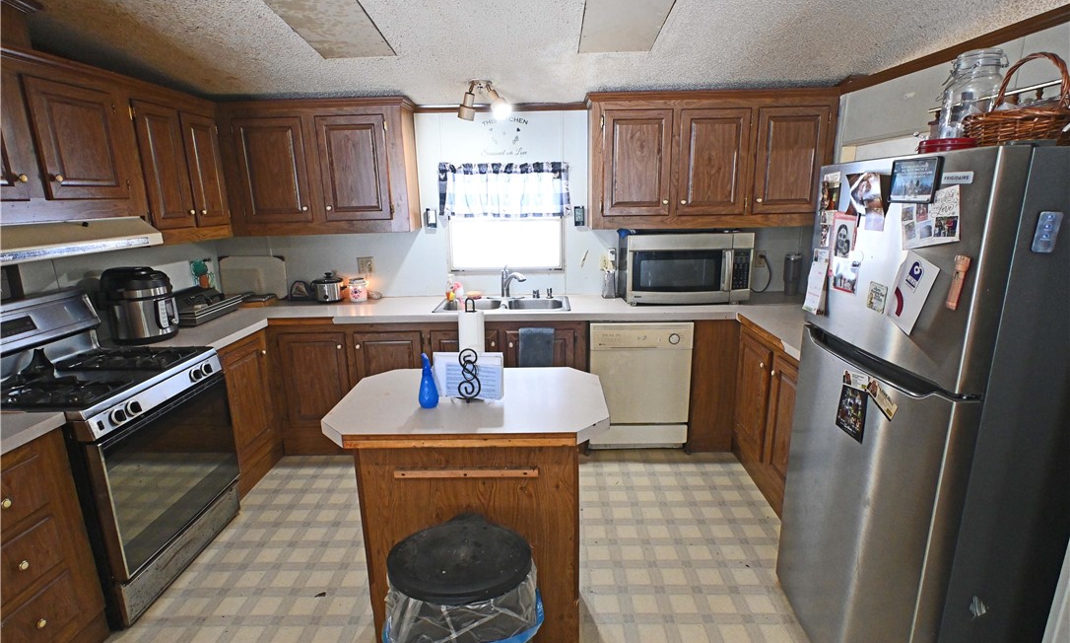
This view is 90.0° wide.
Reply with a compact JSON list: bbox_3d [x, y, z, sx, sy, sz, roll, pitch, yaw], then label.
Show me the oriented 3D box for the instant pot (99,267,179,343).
[{"bbox_3d":[-2.013,-0.074,2.711,0.330,0.340,0.310,2,14,12],"label":"instant pot"}]

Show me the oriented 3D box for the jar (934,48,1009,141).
[{"bbox_3d":[1.270,-0.632,1.566,0.150,0.278,0.150,10,18,36],"label":"jar"}]

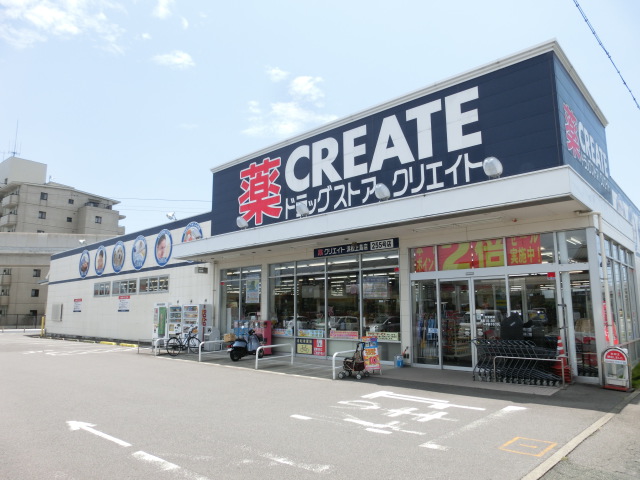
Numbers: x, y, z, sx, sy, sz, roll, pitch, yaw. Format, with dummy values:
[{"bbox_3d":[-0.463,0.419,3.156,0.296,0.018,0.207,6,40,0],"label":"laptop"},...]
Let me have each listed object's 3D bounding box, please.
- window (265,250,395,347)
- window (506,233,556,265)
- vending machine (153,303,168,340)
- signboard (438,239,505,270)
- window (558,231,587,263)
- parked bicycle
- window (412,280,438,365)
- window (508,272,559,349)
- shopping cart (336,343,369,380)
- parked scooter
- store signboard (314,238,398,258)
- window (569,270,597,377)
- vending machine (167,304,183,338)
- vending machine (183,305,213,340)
[{"bbox_3d":[0.217,2.038,15.490,5.981,2.816,0.100,-8,-12,42],"label":"window"},{"bbox_3d":[5.259,0.276,11.119,1.192,0.795,0.100,-8,-12,42],"label":"window"},{"bbox_3d":[-7.122,3.954,20.656,1.294,1.988,0.710,-9,-13,42],"label":"vending machine"},{"bbox_3d":[4.113,0.442,12.149,1.874,0.760,0.057,-9,-13,42],"label":"signboard"},{"bbox_3d":[5.954,0.181,10.493,0.655,0.801,0.100,-8,-12,42],"label":"window"},{"bbox_3d":[-4.931,3.716,16.365,0.560,1.040,1.750,-6,-11,30],"label":"parked bicycle"},{"bbox_3d":[3.037,2.392,12.829,0.888,2.496,0.100,-8,-12,42],"label":"window"},{"bbox_3d":[5.233,1.982,10.818,1.179,2.293,0.085,-9,-13,42],"label":"window"},{"bbox_3d":[0.807,2.886,10.684,0.650,0.840,0.510,-4,-10,22],"label":"shopping cart"},{"bbox_3d":[-2.364,3.416,14.564,0.650,1.020,1.680,-6,-12,32],"label":"parked scooter"},{"bbox_3d":[1.092,0.293,14.810,3.564,0.298,0.085,-9,-13,42],"label":"store signboard"},{"bbox_3d":[6.013,1.892,10.108,0.398,2.393,0.085,-9,-13,42],"label":"window"},{"bbox_3d":[-6.150,3.871,19.903,1.131,1.846,0.710,-9,-13,42],"label":"vending machine"},{"bbox_3d":[-5.183,3.713,18.831,1.248,1.840,0.660,-8,-12,42],"label":"vending machine"}]

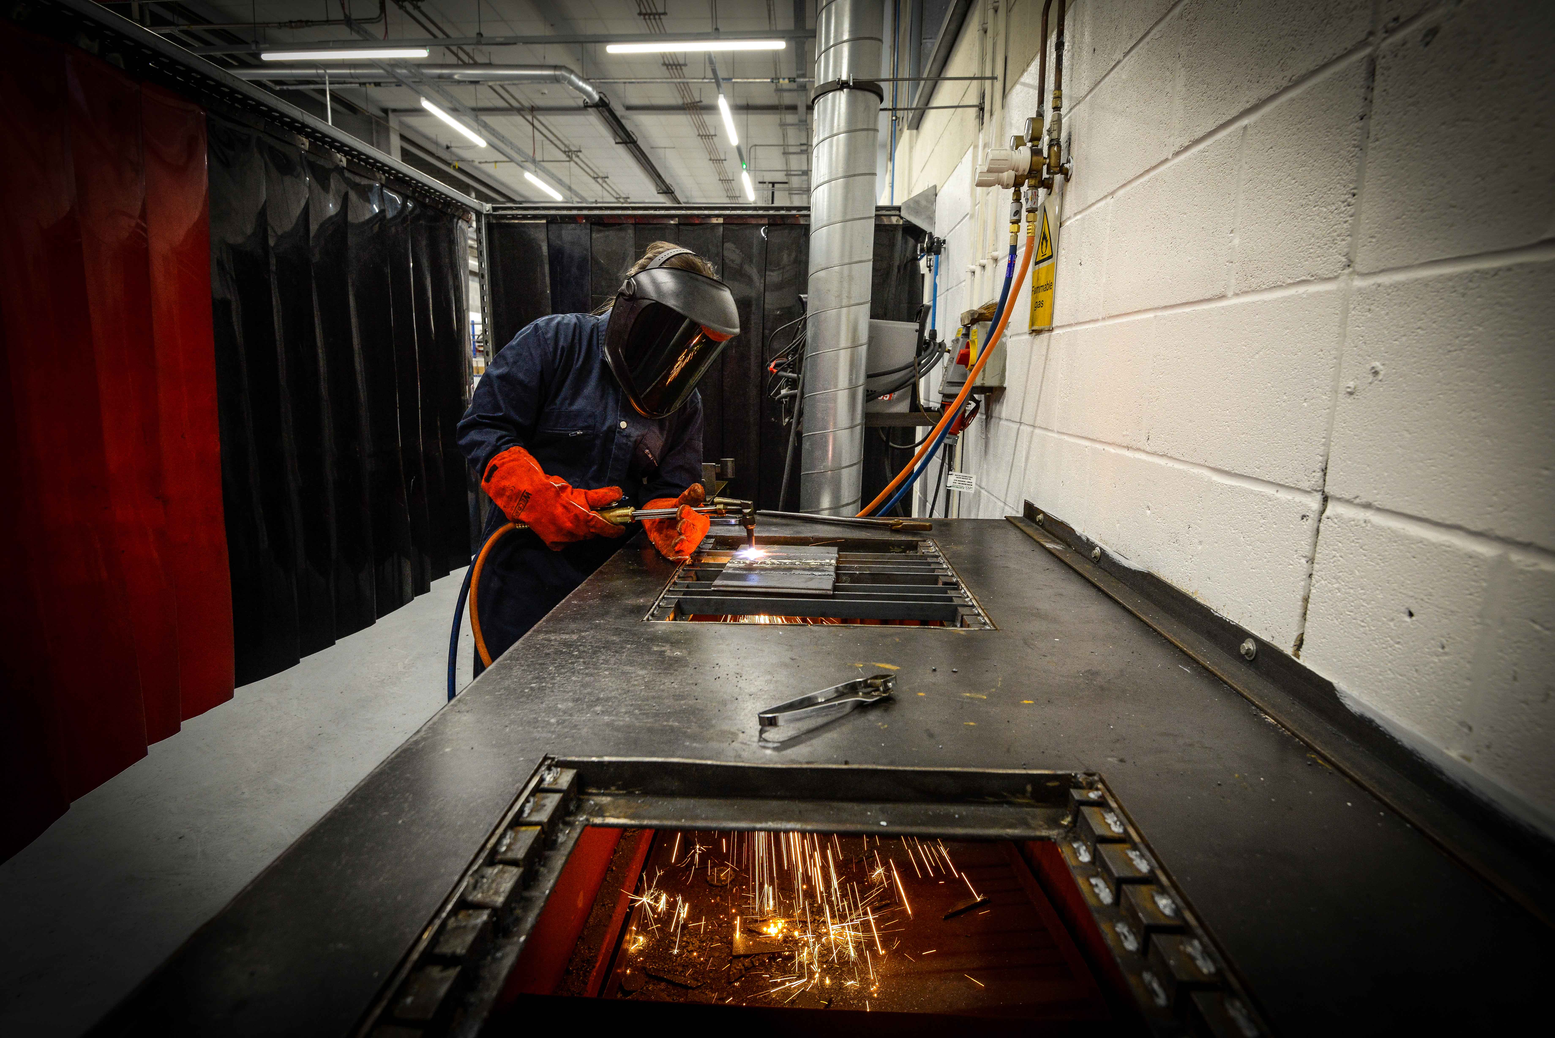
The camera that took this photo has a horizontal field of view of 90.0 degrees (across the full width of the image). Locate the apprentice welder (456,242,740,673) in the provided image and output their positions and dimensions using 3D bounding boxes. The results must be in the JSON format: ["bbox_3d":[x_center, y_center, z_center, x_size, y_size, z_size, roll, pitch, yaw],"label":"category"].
[{"bbox_3d":[-0.346,0.193,1.619,0.500,1.470,0.520,10,14,42],"label":"apprentice welder"}]

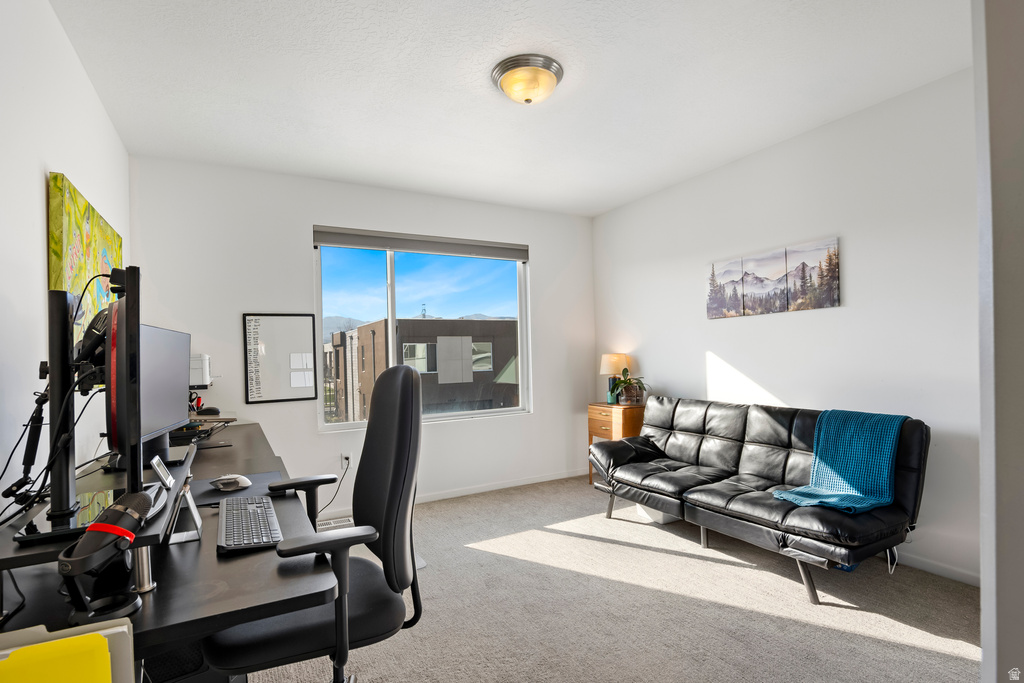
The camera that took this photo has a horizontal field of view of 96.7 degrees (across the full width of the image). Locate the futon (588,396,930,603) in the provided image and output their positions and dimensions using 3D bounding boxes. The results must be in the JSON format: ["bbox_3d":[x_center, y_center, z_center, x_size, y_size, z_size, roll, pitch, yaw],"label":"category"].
[{"bbox_3d":[1.297,0.807,2.748,0.820,0.815,1.670,-1,-1,-31],"label":"futon"}]

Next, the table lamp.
[{"bbox_3d":[0.908,0.333,4.026,0.260,0.445,0.260,-1,-1,0],"label":"table lamp"}]

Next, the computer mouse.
[{"bbox_3d":[-0.965,0.482,1.565,0.127,0.045,0.080,-1,-1,-31],"label":"computer mouse"}]

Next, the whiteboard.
[{"bbox_3d":[-1.588,0.111,3.128,0.443,0.610,0.020,-1,-1,-27],"label":"whiteboard"}]

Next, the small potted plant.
[{"bbox_3d":[0.998,0.391,3.880,0.280,0.320,0.300,-1,-1,0],"label":"small potted plant"}]

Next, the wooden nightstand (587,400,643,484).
[{"bbox_3d":[0.940,0.899,3.910,0.360,0.688,0.410,-1,-1,-31],"label":"wooden nightstand"}]

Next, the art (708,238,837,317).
[{"bbox_3d":[1.686,-0.388,3.023,0.025,0.410,0.870,-1,-1,-31],"label":"art"}]

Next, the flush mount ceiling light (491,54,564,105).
[{"bbox_3d":[0.073,-1.152,2.088,0.330,0.120,0.330,-1,-1,0],"label":"flush mount ceiling light"}]

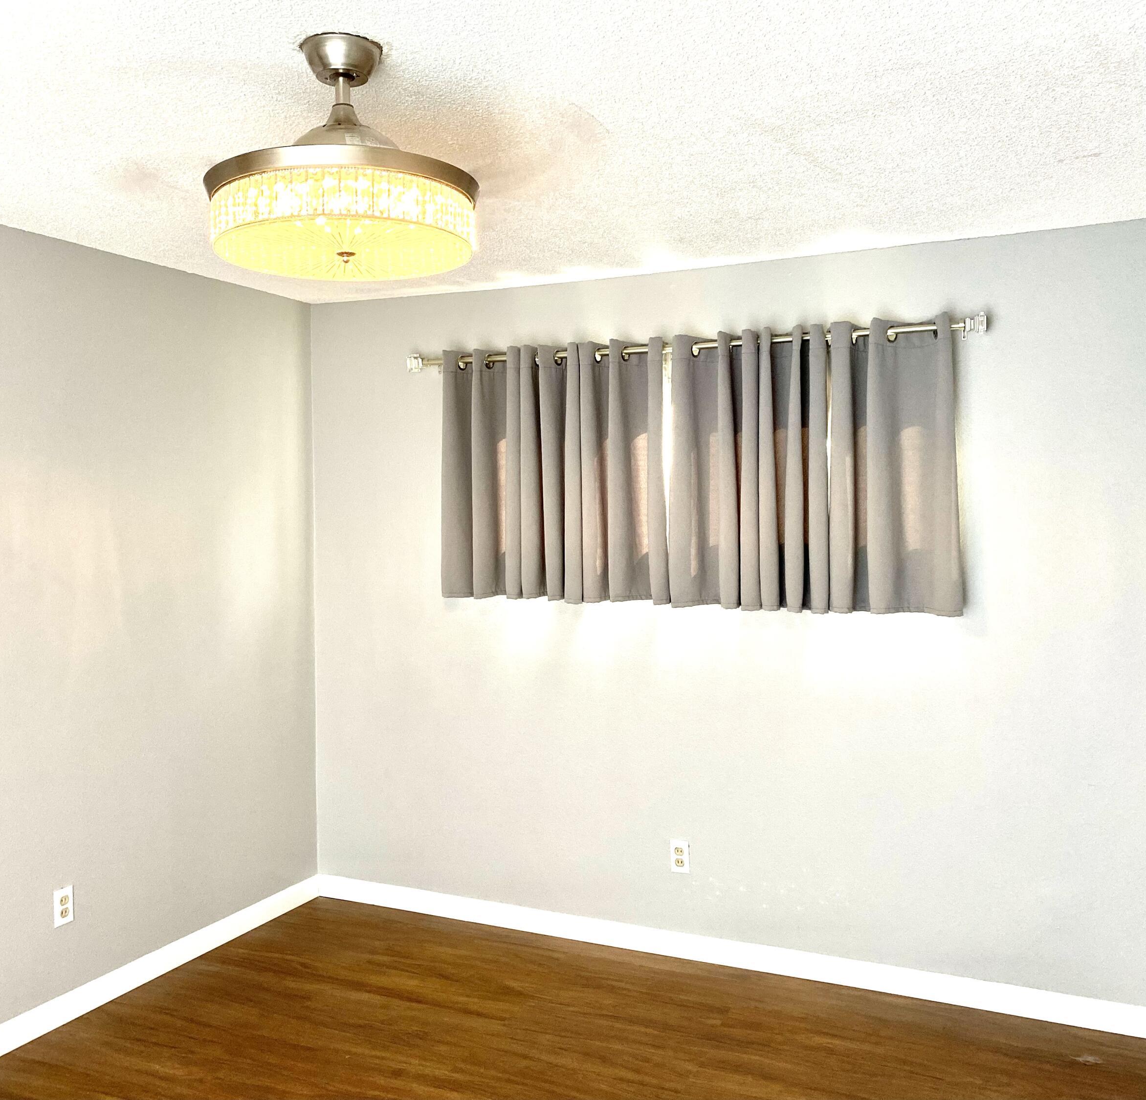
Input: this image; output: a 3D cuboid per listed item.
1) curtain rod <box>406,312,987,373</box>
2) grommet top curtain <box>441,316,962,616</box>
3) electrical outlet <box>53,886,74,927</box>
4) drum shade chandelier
[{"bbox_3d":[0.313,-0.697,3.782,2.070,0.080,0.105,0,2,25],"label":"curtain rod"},{"bbox_3d":[0.357,-0.268,3.763,1.830,0.925,0.110,0,2,25],"label":"grommet top curtain"},{"bbox_3d":[-1.584,1.112,3.435,0.009,0.115,0.070,0,2,25],"label":"electrical outlet"},{"bbox_3d":[-0.422,-0.735,2.034,0.497,0.368,0.497,0,2,0],"label":"drum shade chandelier"}]

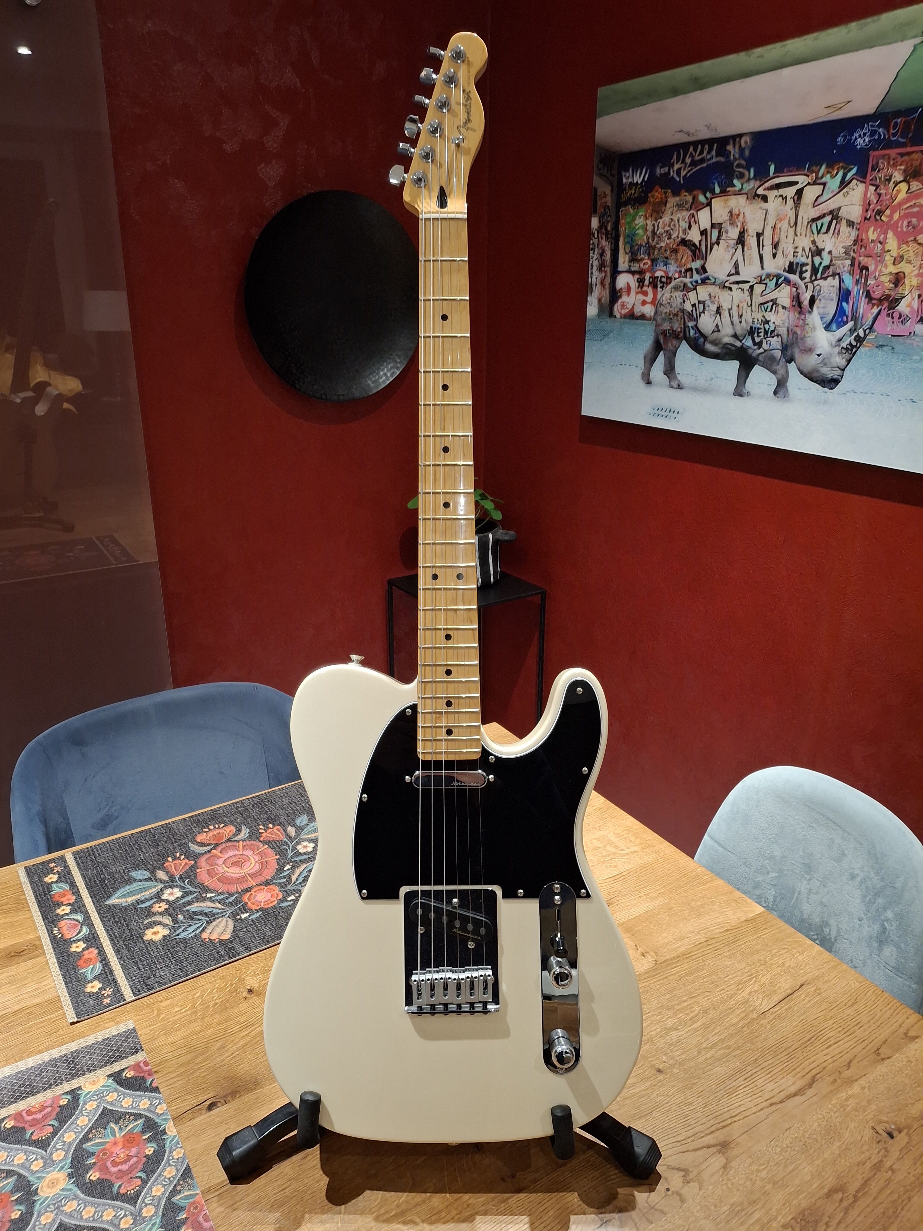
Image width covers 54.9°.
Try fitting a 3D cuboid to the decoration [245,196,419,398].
[{"bbox_3d":[-0.260,-0.676,1.907,0.420,0.420,0.050,-12,24,-31],"label":"decoration"}]

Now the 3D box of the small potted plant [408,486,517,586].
[{"bbox_3d":[0.005,-0.207,2.169,0.250,0.250,0.210,1,20,0],"label":"small potted plant"}]

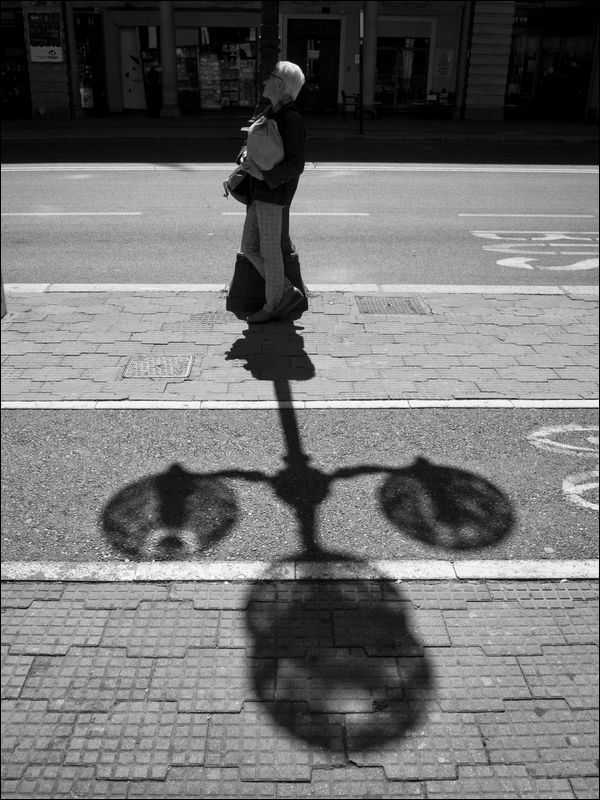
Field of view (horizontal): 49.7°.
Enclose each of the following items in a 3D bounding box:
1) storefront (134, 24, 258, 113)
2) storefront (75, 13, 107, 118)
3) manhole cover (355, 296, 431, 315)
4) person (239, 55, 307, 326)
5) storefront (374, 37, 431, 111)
[{"bbox_3d":[-3.630,-11.706,22.936,4.179,2.749,0.500,0,27,0],"label":"storefront"},{"bbox_3d":[-7.325,-11.811,22.827,0.949,3.168,0.400,0,27,0],"label":"storefront"},{"bbox_3d":[0.708,-0.714,4.970,0.510,0.030,0.433,0,27,0],"label":"manhole cover"},{"bbox_3d":[-0.185,-1.271,4.208,0.500,1.650,0.500,0,27,0],"label":"person"},{"bbox_3d":[3.641,-11.553,22.957,1.730,2.326,0.400,0,27,0],"label":"storefront"}]

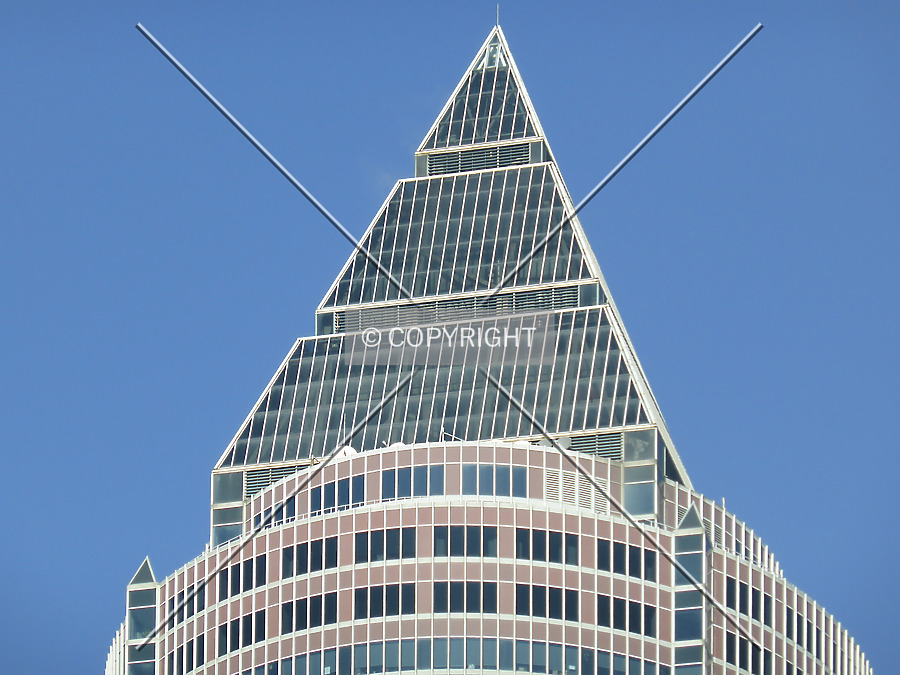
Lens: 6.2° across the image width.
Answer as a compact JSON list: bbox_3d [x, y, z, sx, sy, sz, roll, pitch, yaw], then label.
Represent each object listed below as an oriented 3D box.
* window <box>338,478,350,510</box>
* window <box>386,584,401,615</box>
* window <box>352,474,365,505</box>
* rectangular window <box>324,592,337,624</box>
[{"bbox_3d":[-5.461,8.126,427.952,0.720,1.830,0.100,-16,-35,26],"label":"window"},{"bbox_3d":[-2.946,13.659,431.041,0.720,1.800,0.150,-5,-33,11],"label":"window"},{"bbox_3d":[-4.886,8.116,441.460,0.720,1.800,0.150,-12,-35,21],"label":"window"},{"bbox_3d":[-7.151,16.217,494.775,0.860,2.120,0.150,-11,-31,21],"label":"rectangular window"}]

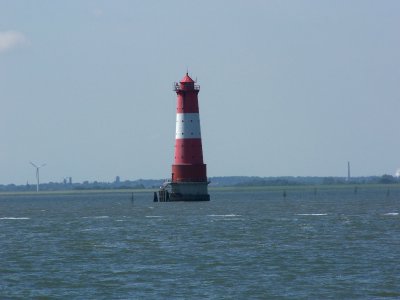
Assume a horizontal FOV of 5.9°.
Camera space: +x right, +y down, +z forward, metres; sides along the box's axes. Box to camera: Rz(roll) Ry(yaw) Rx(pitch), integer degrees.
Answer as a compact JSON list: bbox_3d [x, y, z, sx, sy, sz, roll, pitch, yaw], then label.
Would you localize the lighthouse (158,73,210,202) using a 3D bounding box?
[{"bbox_3d":[-3.840,-3.620,1077.000,13.600,35.600,12.000,-1,-1,0],"label":"lighthouse"}]

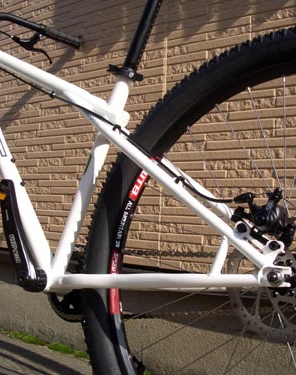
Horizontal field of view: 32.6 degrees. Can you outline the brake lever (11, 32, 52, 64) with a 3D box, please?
[{"bbox_3d":[-0.322,-0.418,1.474,0.072,0.030,0.154,-39,-42,25],"label":"brake lever"}]

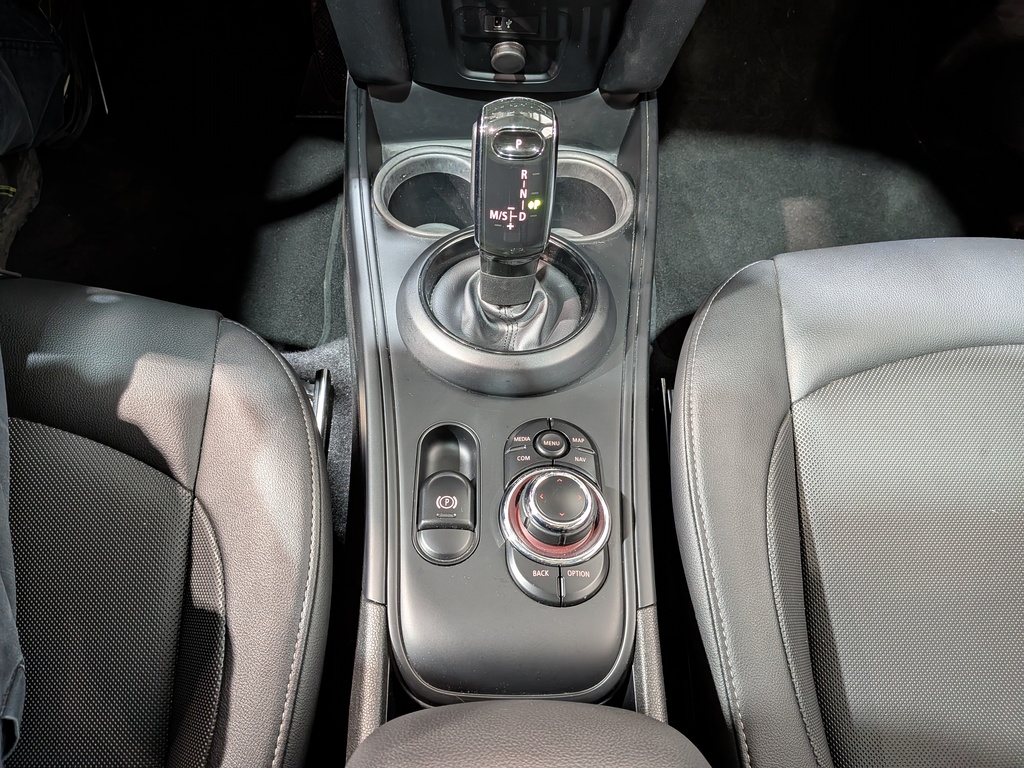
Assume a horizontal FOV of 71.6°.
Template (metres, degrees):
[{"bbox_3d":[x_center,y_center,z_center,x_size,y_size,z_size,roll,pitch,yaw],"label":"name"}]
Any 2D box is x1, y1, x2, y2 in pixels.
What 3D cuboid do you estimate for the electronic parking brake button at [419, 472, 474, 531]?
[{"bbox_3d":[-0.035,0.062,0.372,0.028,0.014,0.033,1,54,-5],"label":"electronic parking brake button"}]

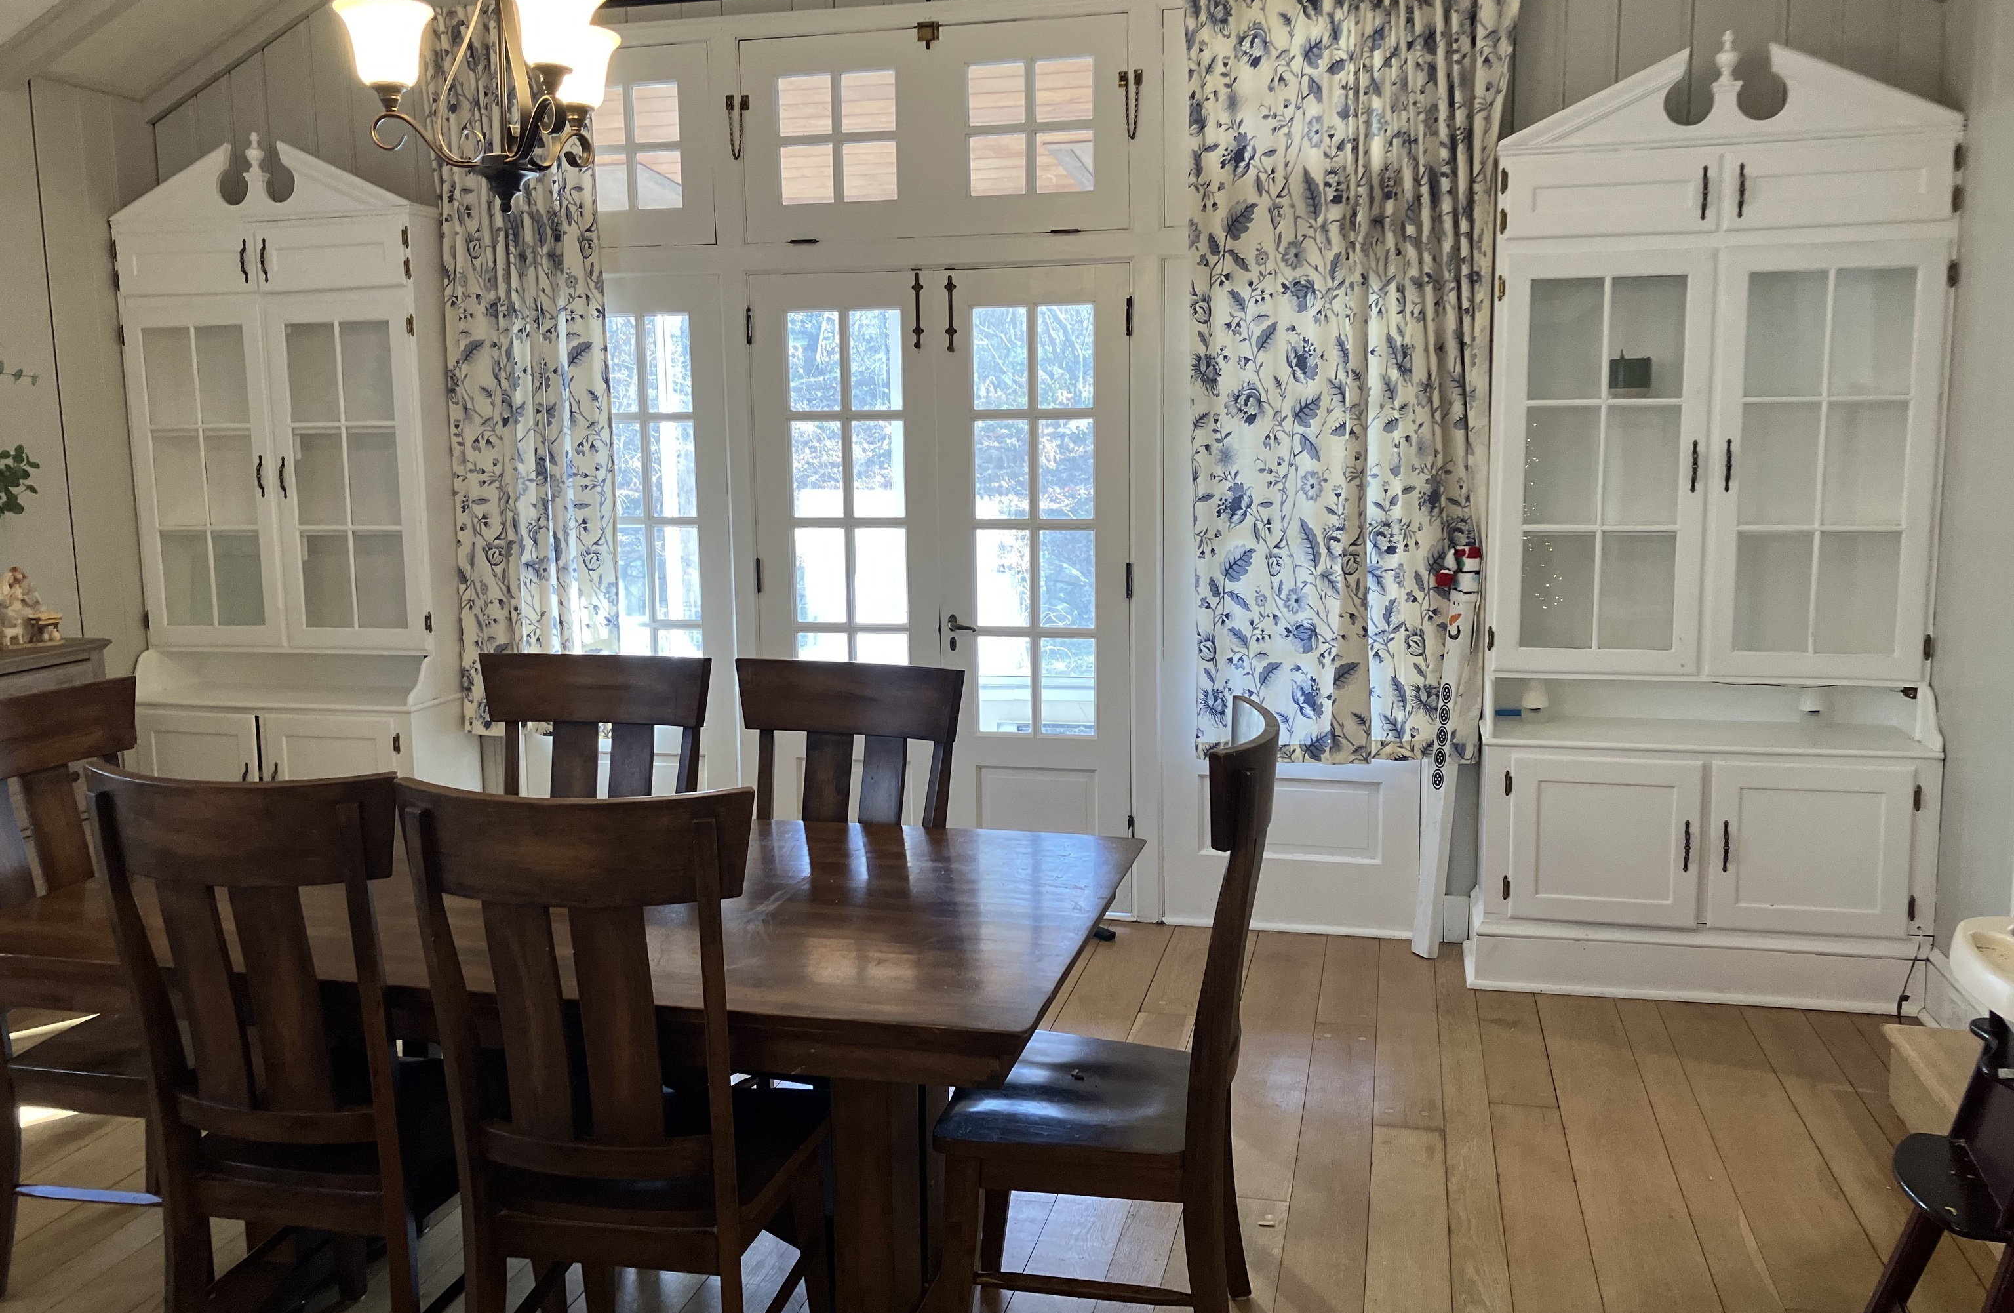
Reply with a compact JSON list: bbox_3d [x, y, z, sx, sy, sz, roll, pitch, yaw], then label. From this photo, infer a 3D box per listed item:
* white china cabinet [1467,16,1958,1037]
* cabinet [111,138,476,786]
[{"bbox_3d":[1.891,-0.345,4.427,1.150,2.530,0.410,1,9,14],"label":"white china cabinet"},{"bbox_3d":[-2.375,-0.434,5.459,1.130,2.520,0.410,1,9,14],"label":"cabinet"}]

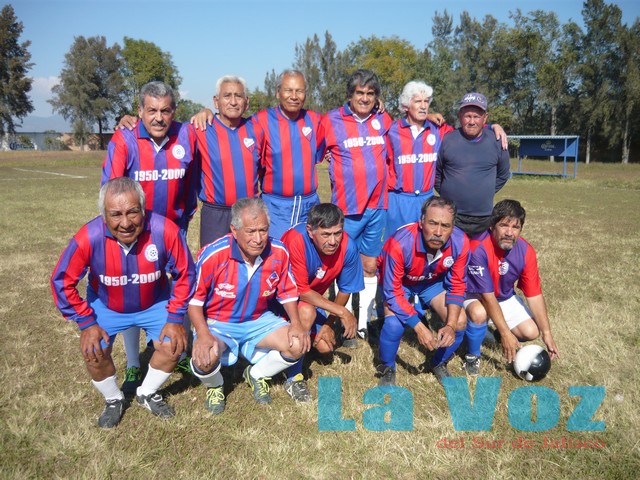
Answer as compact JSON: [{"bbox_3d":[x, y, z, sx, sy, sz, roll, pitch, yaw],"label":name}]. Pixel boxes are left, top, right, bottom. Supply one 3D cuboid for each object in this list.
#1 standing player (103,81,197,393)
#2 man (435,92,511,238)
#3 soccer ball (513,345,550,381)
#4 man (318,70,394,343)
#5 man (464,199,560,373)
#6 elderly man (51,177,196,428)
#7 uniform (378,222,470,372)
[{"bbox_3d":[-0.922,-0.014,3.319,0.540,1.660,0.400,-2,9,-10],"label":"standing player"},{"bbox_3d":[1.031,-0.165,4.124,0.550,1.650,0.360,0,9,0],"label":"man"},{"bbox_3d":[1.201,0.696,3.463,0.213,0.213,0.213,0,9,0],"label":"soccer ball"},{"bbox_3d":[0.239,-0.194,3.988,0.540,1.750,0.370,-2,9,-12],"label":"man"},{"bbox_3d":[1.156,0.247,3.662,0.570,0.980,0.750,1,9,8],"label":"man"},{"bbox_3d":[-1.008,0.241,3.178,0.720,1.200,0.720,-1,9,-8],"label":"elderly man"},{"bbox_3d":[0.606,0.306,3.540,0.500,0.840,0.580,-1,9,-5],"label":"uniform"}]

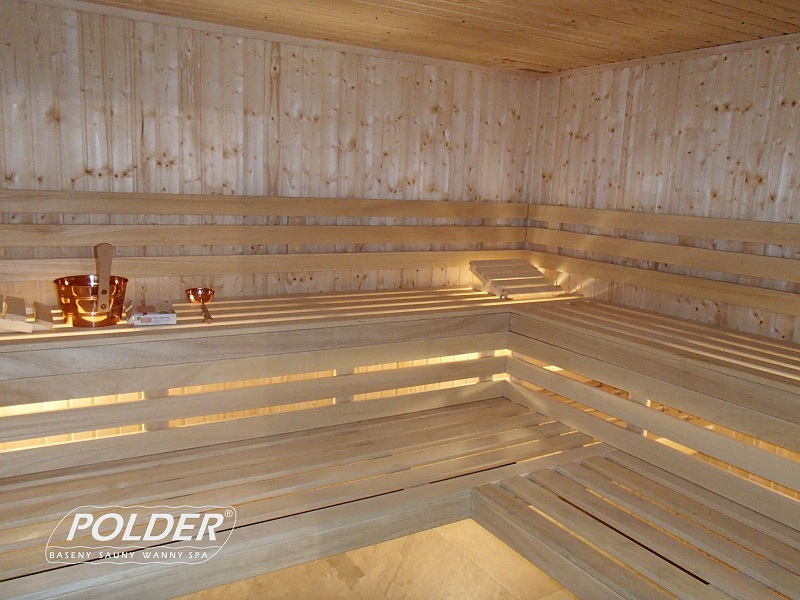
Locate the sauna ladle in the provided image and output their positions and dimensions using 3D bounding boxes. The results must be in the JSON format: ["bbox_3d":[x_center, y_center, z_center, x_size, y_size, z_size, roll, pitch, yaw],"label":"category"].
[{"bbox_3d":[-0.778,0.020,2.567,0.116,0.059,0.443,-1,11,-21],"label":"sauna ladle"}]

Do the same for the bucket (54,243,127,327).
[{"bbox_3d":[-1.083,-0.063,2.288,0.238,0.294,0.273,-7,13,-42],"label":"bucket"}]

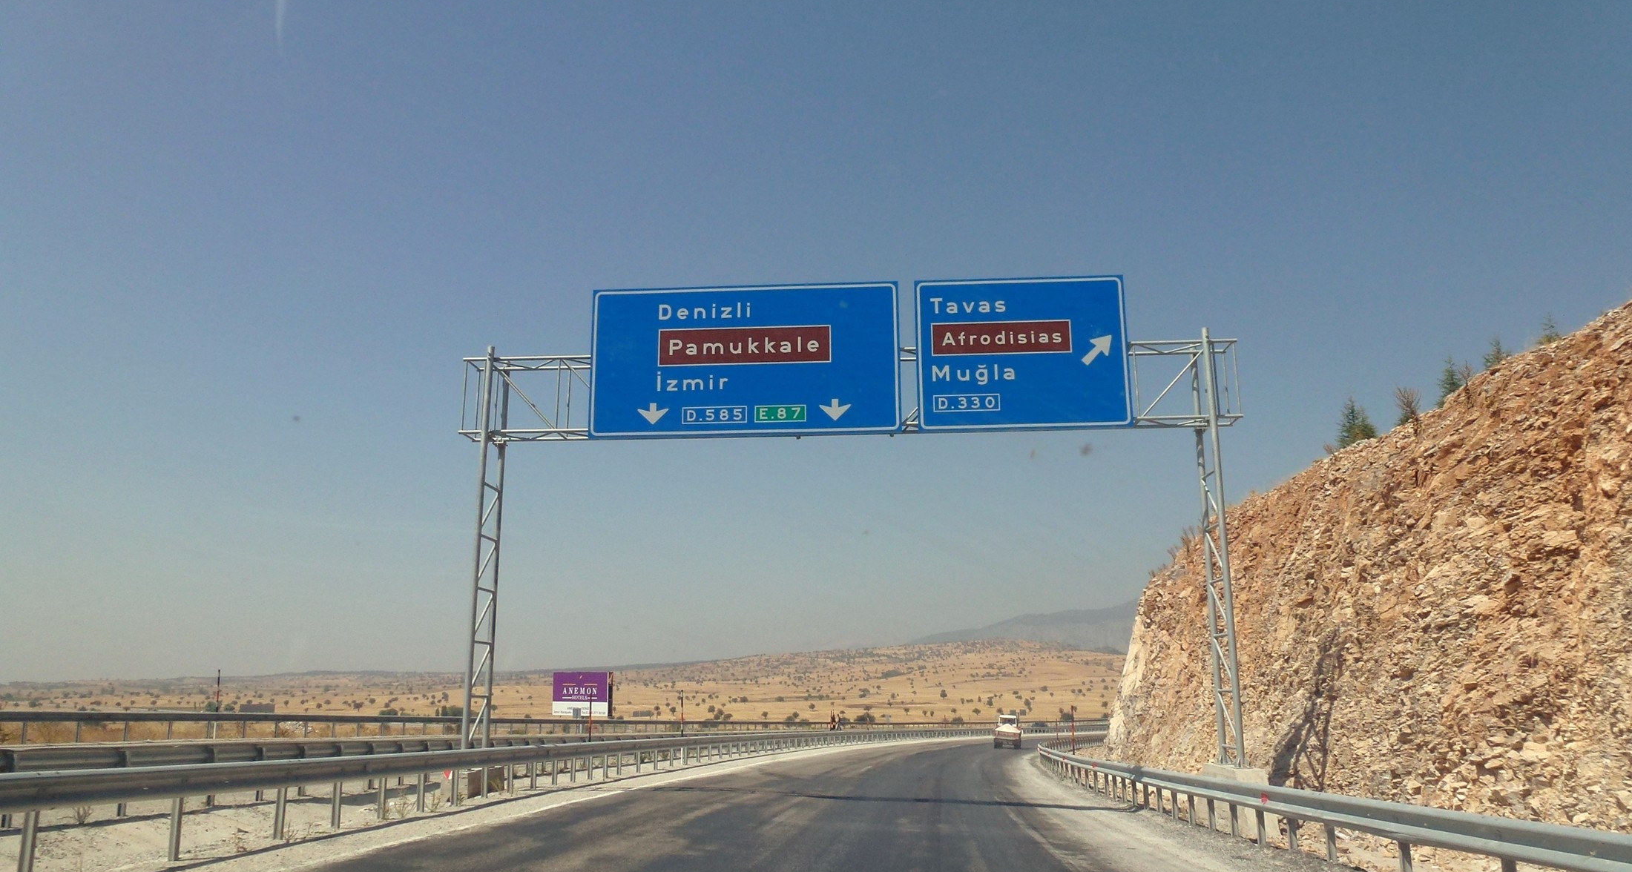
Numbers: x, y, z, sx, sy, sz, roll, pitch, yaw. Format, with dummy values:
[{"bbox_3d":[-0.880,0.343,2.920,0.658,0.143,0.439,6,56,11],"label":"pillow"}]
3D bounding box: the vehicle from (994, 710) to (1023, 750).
[{"bbox_3d":[15.477,23.611,90.947,2.300,2.850,6.500,-2,-14,10],"label":"vehicle"}]

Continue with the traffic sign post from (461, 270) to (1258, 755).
[{"bbox_3d":[0.487,1.597,19.212,13.280,7.721,1.322,-1,-12,4],"label":"traffic sign post"}]

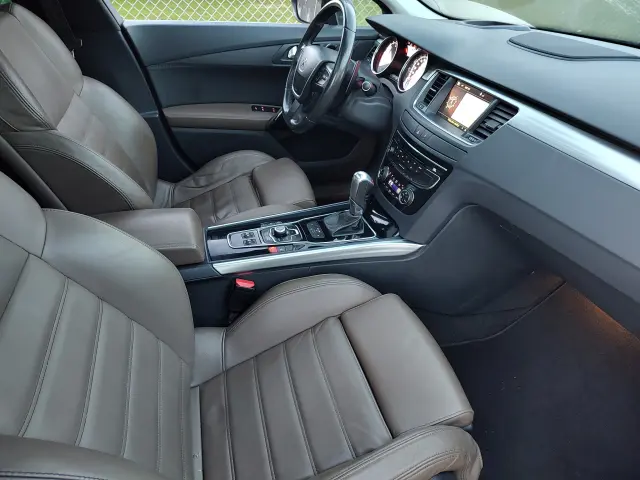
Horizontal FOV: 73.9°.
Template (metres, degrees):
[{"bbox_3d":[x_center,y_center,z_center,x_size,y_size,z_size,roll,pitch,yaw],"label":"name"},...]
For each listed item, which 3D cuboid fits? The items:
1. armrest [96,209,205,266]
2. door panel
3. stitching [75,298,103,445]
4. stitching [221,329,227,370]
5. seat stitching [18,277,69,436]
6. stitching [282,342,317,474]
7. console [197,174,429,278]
[{"bbox_3d":[-0.401,-0.001,0.891,0.300,0.056,0.165,-6,36,-16],"label":"armrest"},{"bbox_3d":[-0.154,-0.446,1.566,0.920,0.640,0.120,-7,36,-15],"label":"door panel"},{"bbox_3d":[-0.348,0.184,0.650,0.012,0.014,0.277,-30,38,4],"label":"stitching"},{"bbox_3d":[-0.212,0.241,0.934,0.012,0.012,0.090,0,61,-10],"label":"stitching"},{"bbox_3d":[-0.323,0.123,0.506,0.013,0.013,0.245,-39,38,10],"label":"seat stitching"},{"bbox_3d":[-0.038,0.271,0.715,0.013,0.014,0.252,-24,39,-3],"label":"stitching"},{"bbox_3d":[-0.039,-0.067,0.969,0.485,0.160,0.220,-9,37,-14],"label":"console"}]

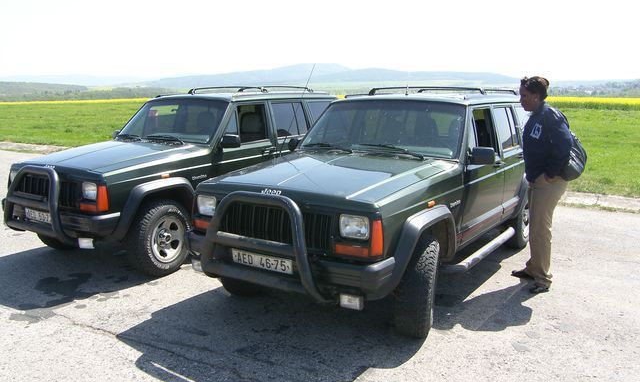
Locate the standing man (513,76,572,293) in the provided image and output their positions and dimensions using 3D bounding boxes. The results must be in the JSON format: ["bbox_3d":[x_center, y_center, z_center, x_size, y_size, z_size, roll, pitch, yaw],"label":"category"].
[{"bbox_3d":[1.887,-0.057,4.372,0.440,1.760,0.500,1,10,7],"label":"standing man"}]

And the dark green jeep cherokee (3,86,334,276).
[{"bbox_3d":[-1.379,-0.353,6.193,1.850,1.710,4.280,6,12,32],"label":"dark green jeep cherokee"}]

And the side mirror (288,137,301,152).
[{"bbox_3d":[-0.241,-0.443,4.930,0.090,0.140,0.170,-9,13,-43],"label":"side mirror"}]

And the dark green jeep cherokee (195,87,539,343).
[{"bbox_3d":[0.794,-0.103,4.883,1.850,1.710,4.280,6,12,34],"label":"dark green jeep cherokee"}]

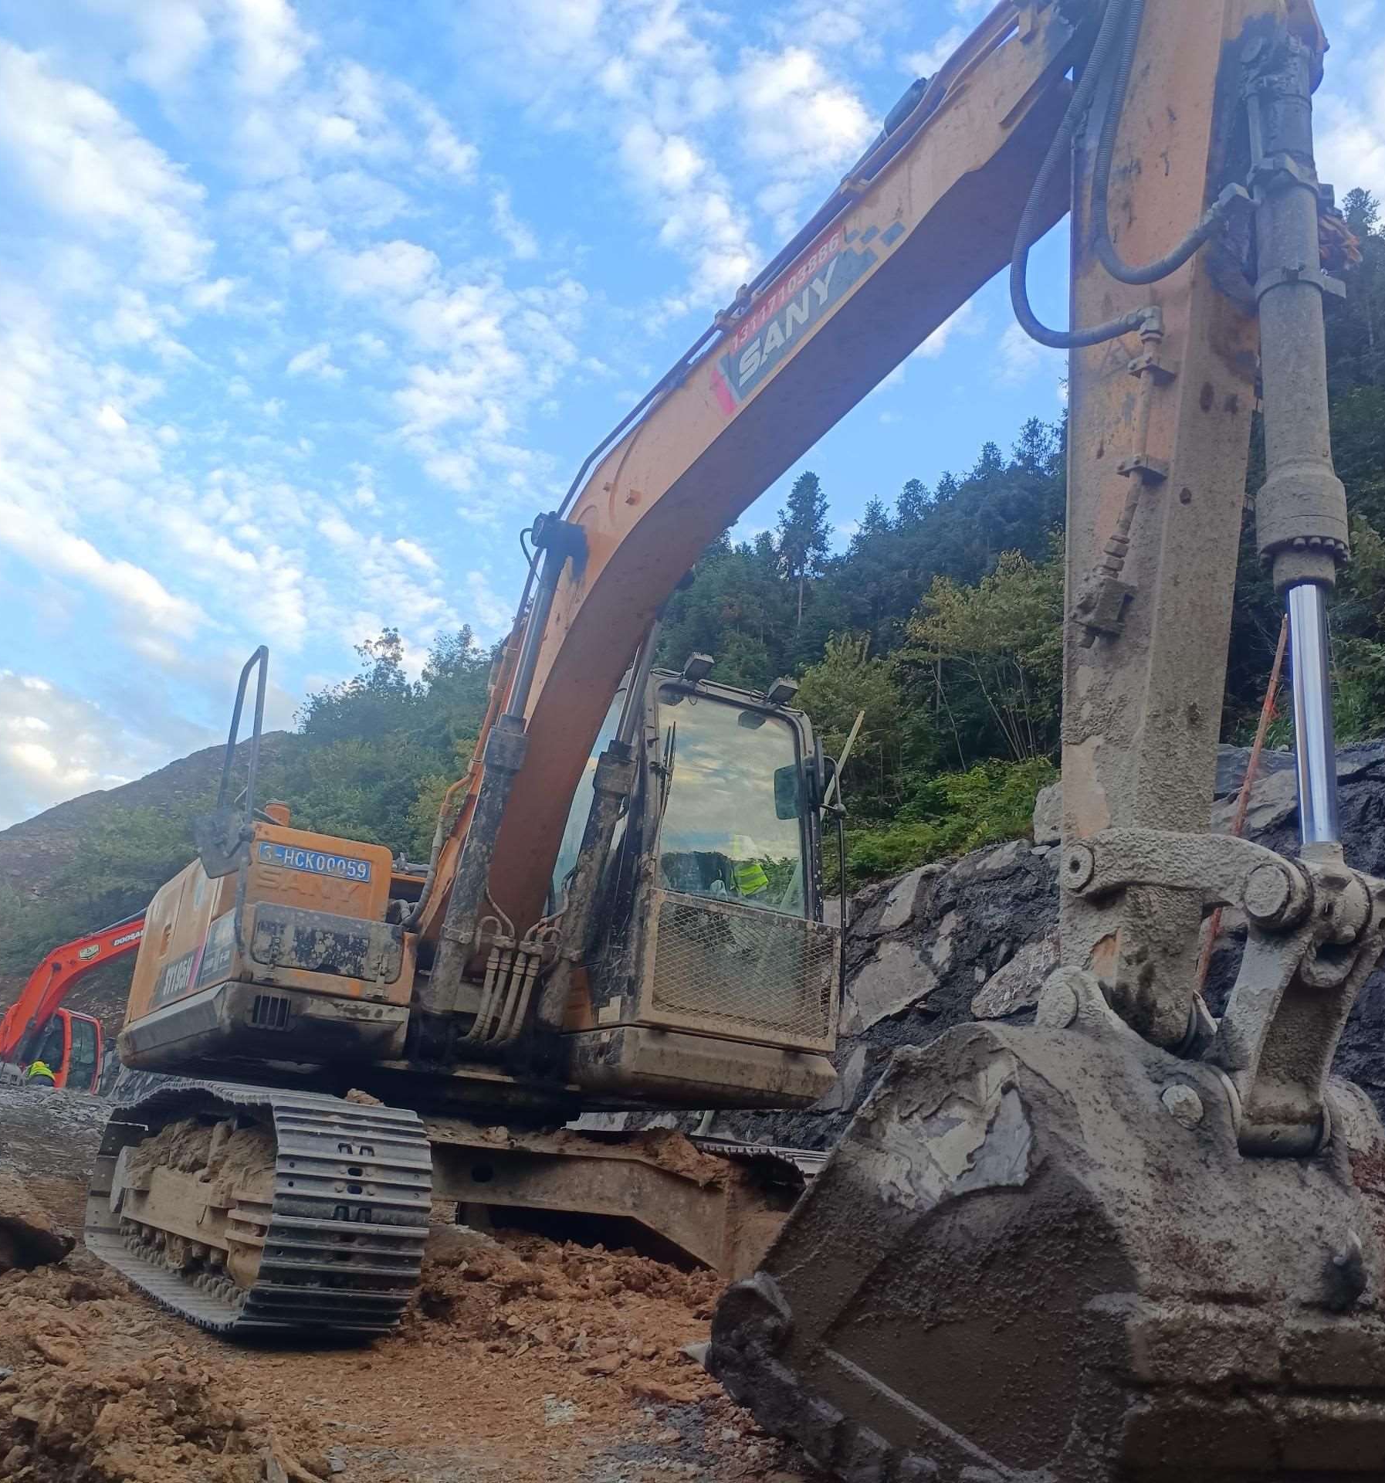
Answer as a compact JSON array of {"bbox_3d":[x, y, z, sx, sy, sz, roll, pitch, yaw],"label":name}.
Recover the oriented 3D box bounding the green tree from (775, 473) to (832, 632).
[{"bbox_3d":[5.461,-9.166,72.648,2.720,8.578,2.720,1,-15,0],"label":"green tree"}]

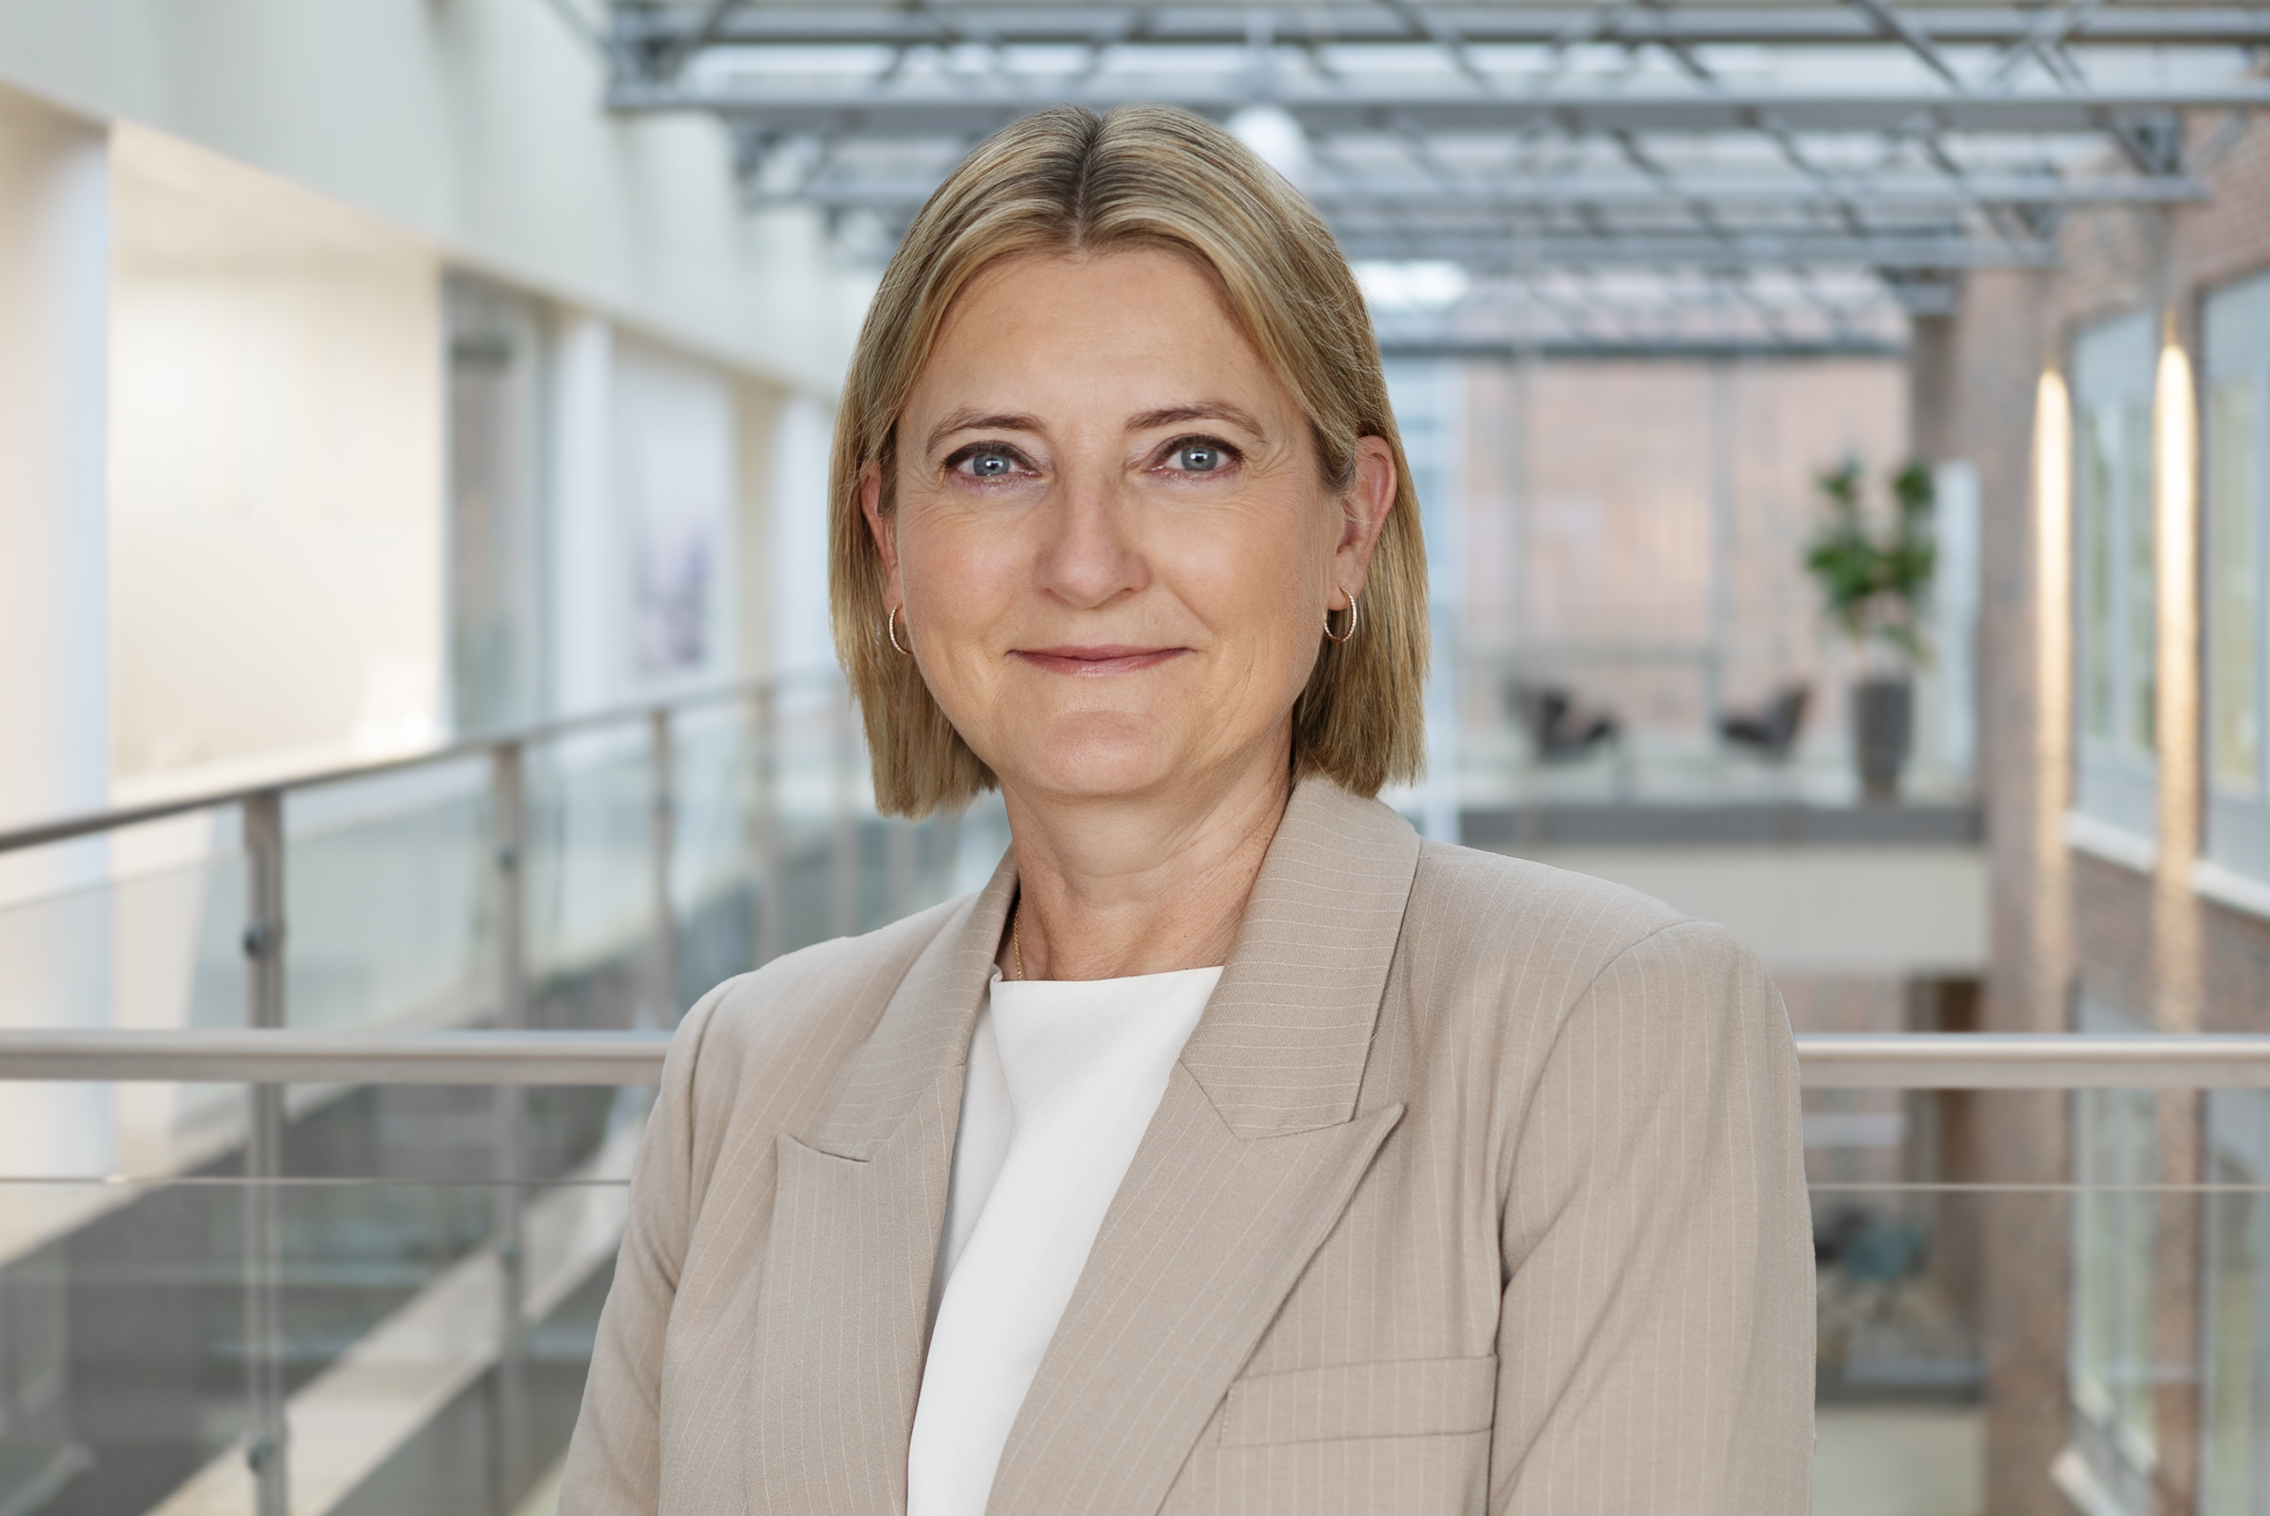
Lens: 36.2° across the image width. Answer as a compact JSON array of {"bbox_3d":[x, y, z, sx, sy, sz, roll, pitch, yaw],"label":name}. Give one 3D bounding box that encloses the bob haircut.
[{"bbox_3d":[-0.002,-0.099,1.162,0.198,0.232,0.200,-1,3,7],"label":"bob haircut"}]

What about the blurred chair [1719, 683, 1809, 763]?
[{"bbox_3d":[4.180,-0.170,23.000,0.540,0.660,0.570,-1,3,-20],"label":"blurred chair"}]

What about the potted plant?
[{"bbox_3d":[4.745,-0.830,22.400,0.820,2.180,0.800,0,3,0],"label":"potted plant"}]

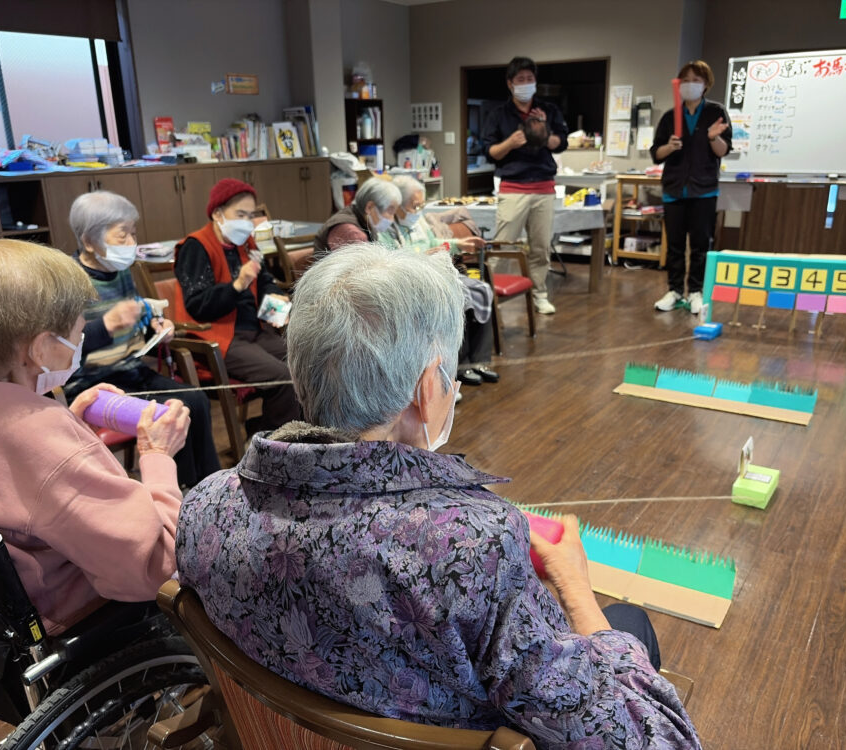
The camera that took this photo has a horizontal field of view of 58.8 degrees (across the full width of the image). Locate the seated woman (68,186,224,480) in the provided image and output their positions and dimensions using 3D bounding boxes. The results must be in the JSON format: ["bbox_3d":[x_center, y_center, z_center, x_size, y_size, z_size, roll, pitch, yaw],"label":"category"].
[{"bbox_3d":[-0.903,-0.029,2.492,0.700,1.133,0.520,8,20,25],"label":"seated woman"}]

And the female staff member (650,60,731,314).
[{"bbox_3d":[1.874,-1.273,5.261,0.520,1.675,0.420,6,20,22],"label":"female staff member"}]

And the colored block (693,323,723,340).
[{"bbox_3d":[1.839,-0.280,4.839,0.108,0.048,0.225,11,22,33],"label":"colored block"}]

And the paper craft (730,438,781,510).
[{"bbox_3d":[1.216,0.349,2.723,0.113,0.185,0.222,11,22,34],"label":"paper craft"}]

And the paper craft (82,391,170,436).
[{"bbox_3d":[-0.472,0.061,1.200,0.138,0.061,0.061,12,-8,8],"label":"paper craft"}]

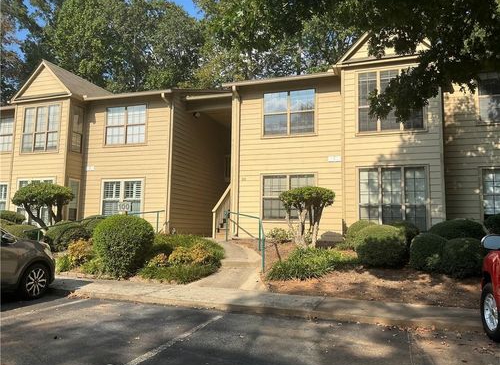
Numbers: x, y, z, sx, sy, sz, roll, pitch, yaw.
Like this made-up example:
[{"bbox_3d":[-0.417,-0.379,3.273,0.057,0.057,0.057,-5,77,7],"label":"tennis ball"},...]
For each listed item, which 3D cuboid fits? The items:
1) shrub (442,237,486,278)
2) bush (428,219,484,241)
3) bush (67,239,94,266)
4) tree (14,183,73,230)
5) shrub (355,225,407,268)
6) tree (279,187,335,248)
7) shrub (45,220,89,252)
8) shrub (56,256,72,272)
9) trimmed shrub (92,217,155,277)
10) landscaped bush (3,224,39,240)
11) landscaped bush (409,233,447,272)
[{"bbox_3d":[4.800,1.663,9.050,0.970,0.860,0.960,-1,-7,19],"label":"shrub"},{"bbox_3d":[4.691,1.281,9.195,1.240,0.898,1.050,-1,-7,19],"label":"bush"},{"bbox_3d":[-4.566,1.910,10.872,0.740,0.721,0.680,-1,-7,19],"label":"bush"},{"bbox_3d":[-6.468,0.877,12.660,1.700,1.829,1.600,-1,-7,19],"label":"tree"},{"bbox_3d":[3.211,1.562,9.950,1.260,1.010,1.200,-1,-7,19],"label":"shrub"},{"bbox_3d":[1.428,0.888,10.045,1.420,1.561,1.300,-1,-7,19],"label":"tree"},{"bbox_3d":[-5.957,1.765,13.200,1.480,0.950,1.300,-1,-7,19],"label":"shrub"},{"bbox_3d":[-4.895,2.147,10.638,0.450,0.447,0.430,-1,-7,19],"label":"shrub"},{"bbox_3d":[-3.159,1.579,10.100,1.500,1.510,1.450,-1,-7,19],"label":"trimmed shrub"},{"bbox_3d":[-7.588,1.820,13.400,1.330,0.910,1.250,-1,-7,19],"label":"landscaped bush"},{"bbox_3d":[4.182,1.643,9.500,0.950,0.880,0.950,-1,-7,19],"label":"landscaped bush"}]

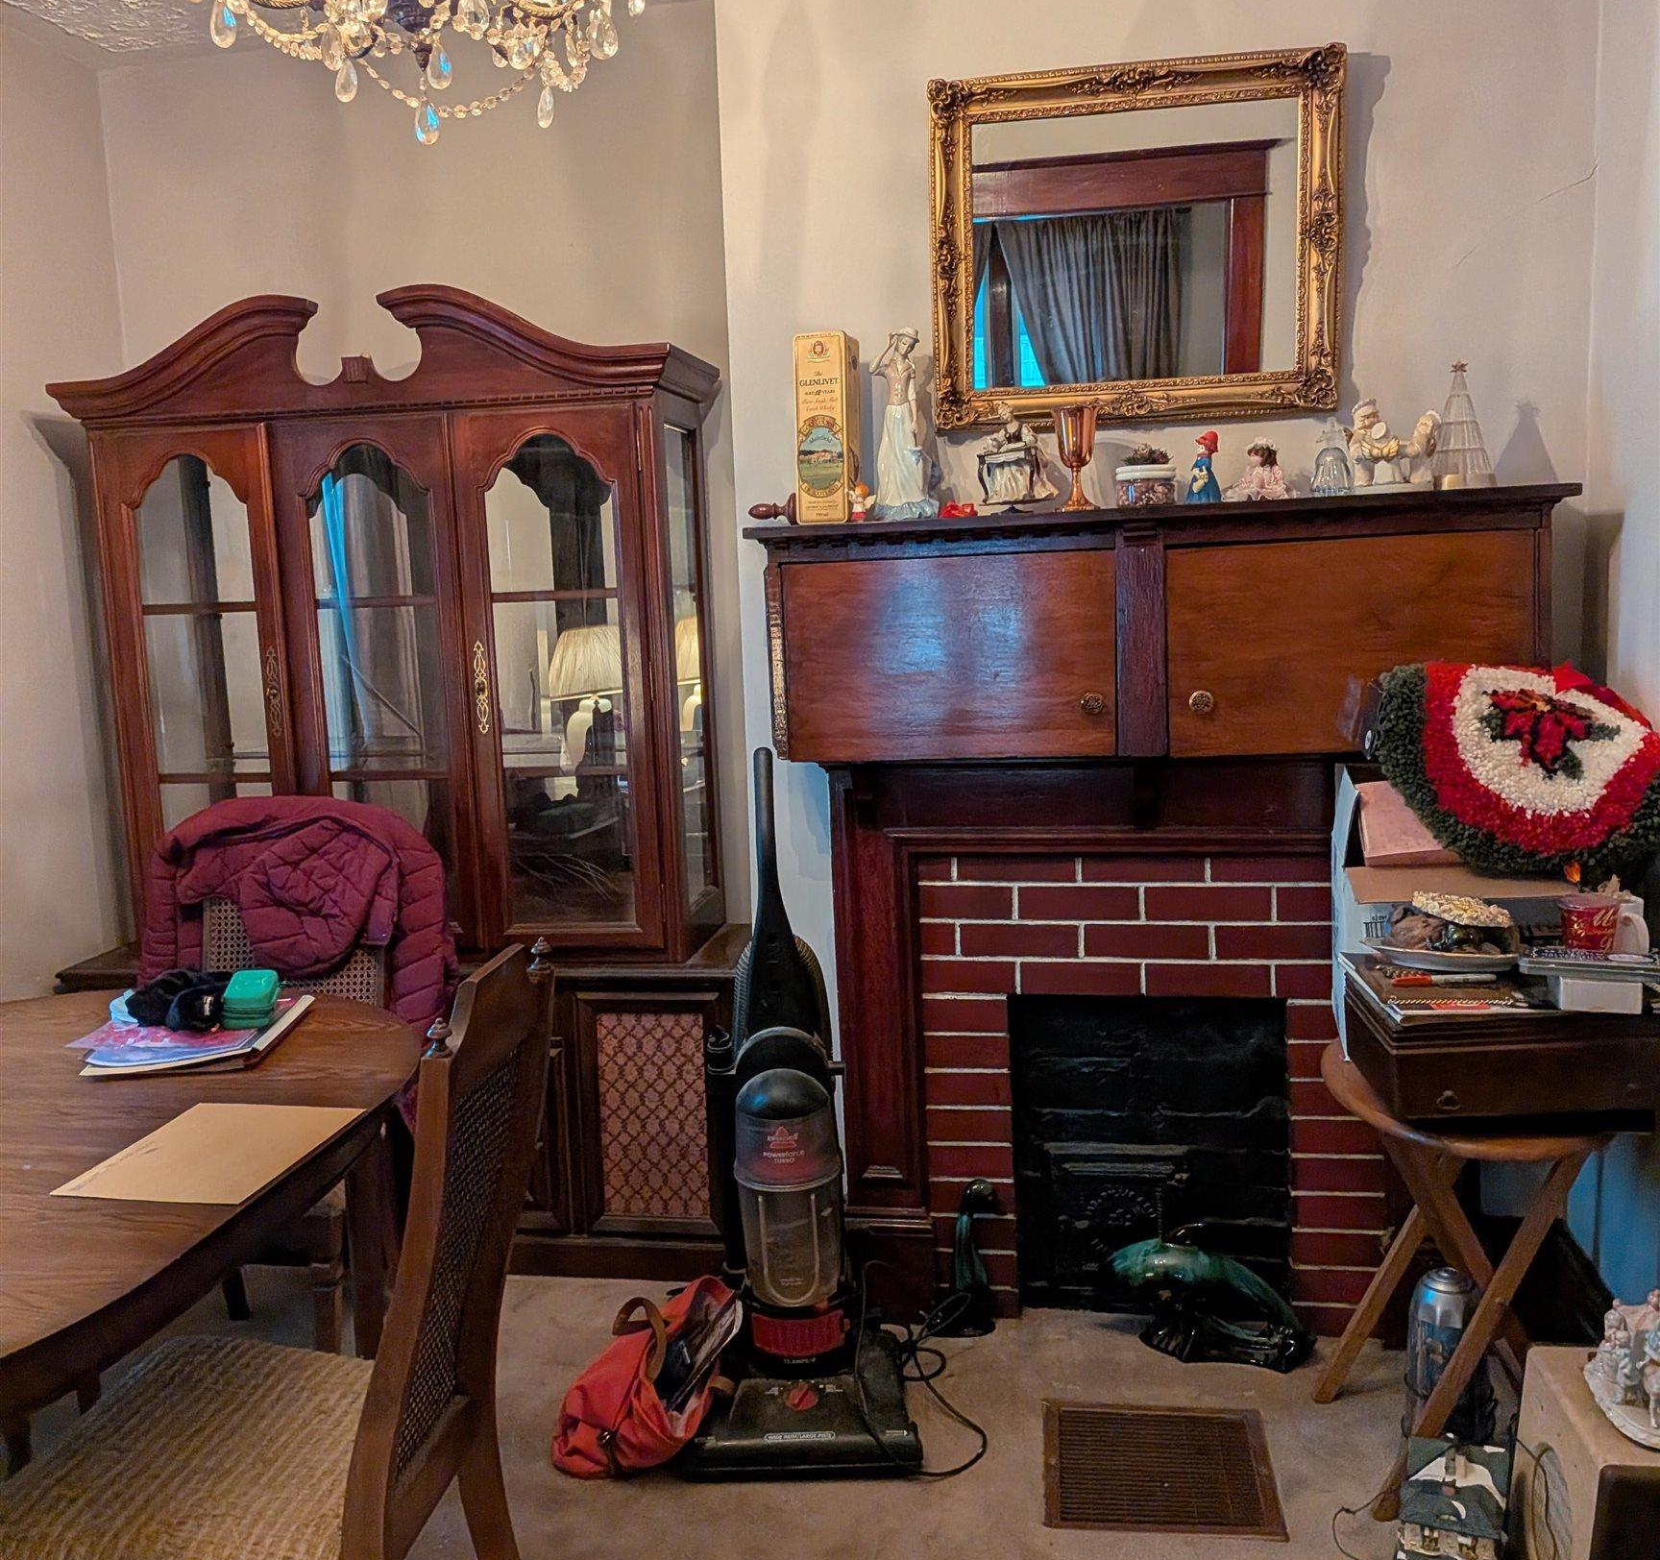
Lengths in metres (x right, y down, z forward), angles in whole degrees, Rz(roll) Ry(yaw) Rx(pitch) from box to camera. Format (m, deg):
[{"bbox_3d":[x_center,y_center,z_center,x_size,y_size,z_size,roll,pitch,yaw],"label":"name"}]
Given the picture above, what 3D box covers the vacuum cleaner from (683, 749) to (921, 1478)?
[{"bbox_3d":[-0.058,0.503,2.434,0.360,1.075,0.340,-2,7,1],"label":"vacuum cleaner"}]

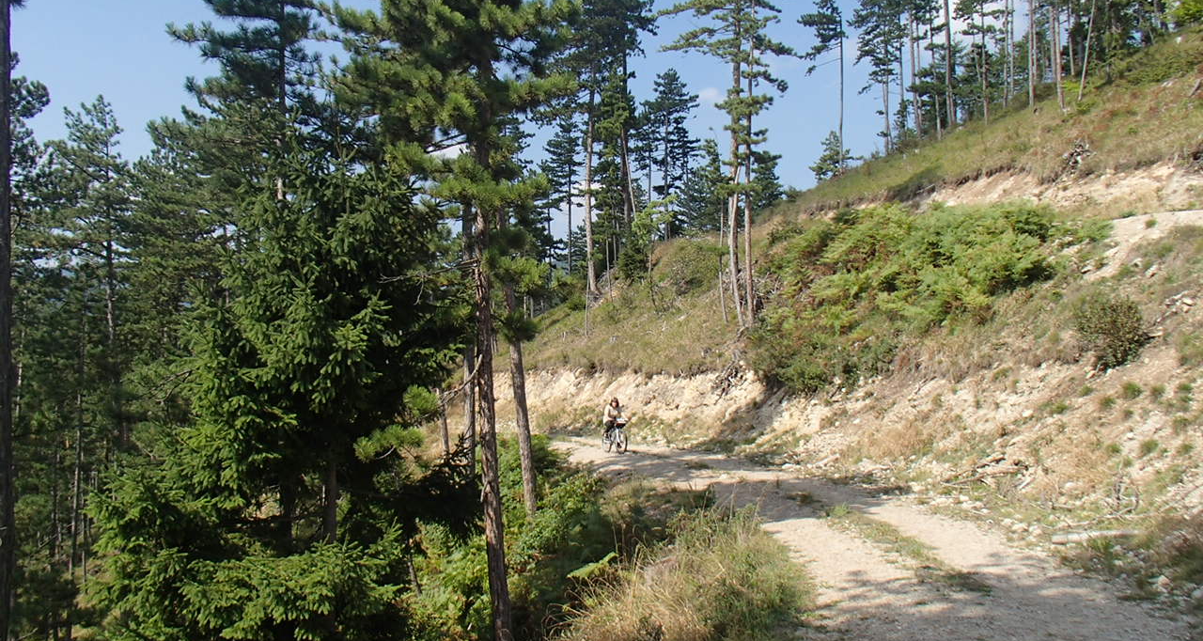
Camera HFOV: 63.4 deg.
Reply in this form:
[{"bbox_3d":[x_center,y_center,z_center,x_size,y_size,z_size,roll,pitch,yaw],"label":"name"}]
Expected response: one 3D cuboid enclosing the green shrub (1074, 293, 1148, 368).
[{"bbox_3d":[7.747,0.157,14.800,1.050,1.080,1.000,-2,-3,29],"label":"green shrub"}]

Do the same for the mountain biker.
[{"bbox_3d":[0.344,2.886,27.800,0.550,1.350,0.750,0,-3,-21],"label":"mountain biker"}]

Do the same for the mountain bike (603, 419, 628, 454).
[{"bbox_3d":[0.377,3.304,27.700,0.600,1.030,1.700,0,-3,-24],"label":"mountain bike"}]

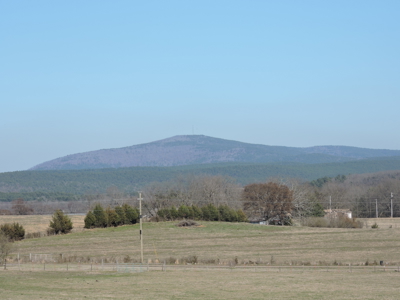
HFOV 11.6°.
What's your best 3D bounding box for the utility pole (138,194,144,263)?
[{"bbox_3d":[-8.610,11.560,290.000,0.850,10.600,0.500,-1,-1,0],"label":"utility pole"}]

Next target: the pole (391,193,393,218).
[{"bbox_3d":[65.420,18.930,670.000,0.500,8.900,0.450,-1,-1,0],"label":"pole"}]

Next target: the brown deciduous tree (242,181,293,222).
[{"bbox_3d":[17.870,13.900,520.000,13.000,10.500,12.500,-1,-1,0],"label":"brown deciduous tree"}]

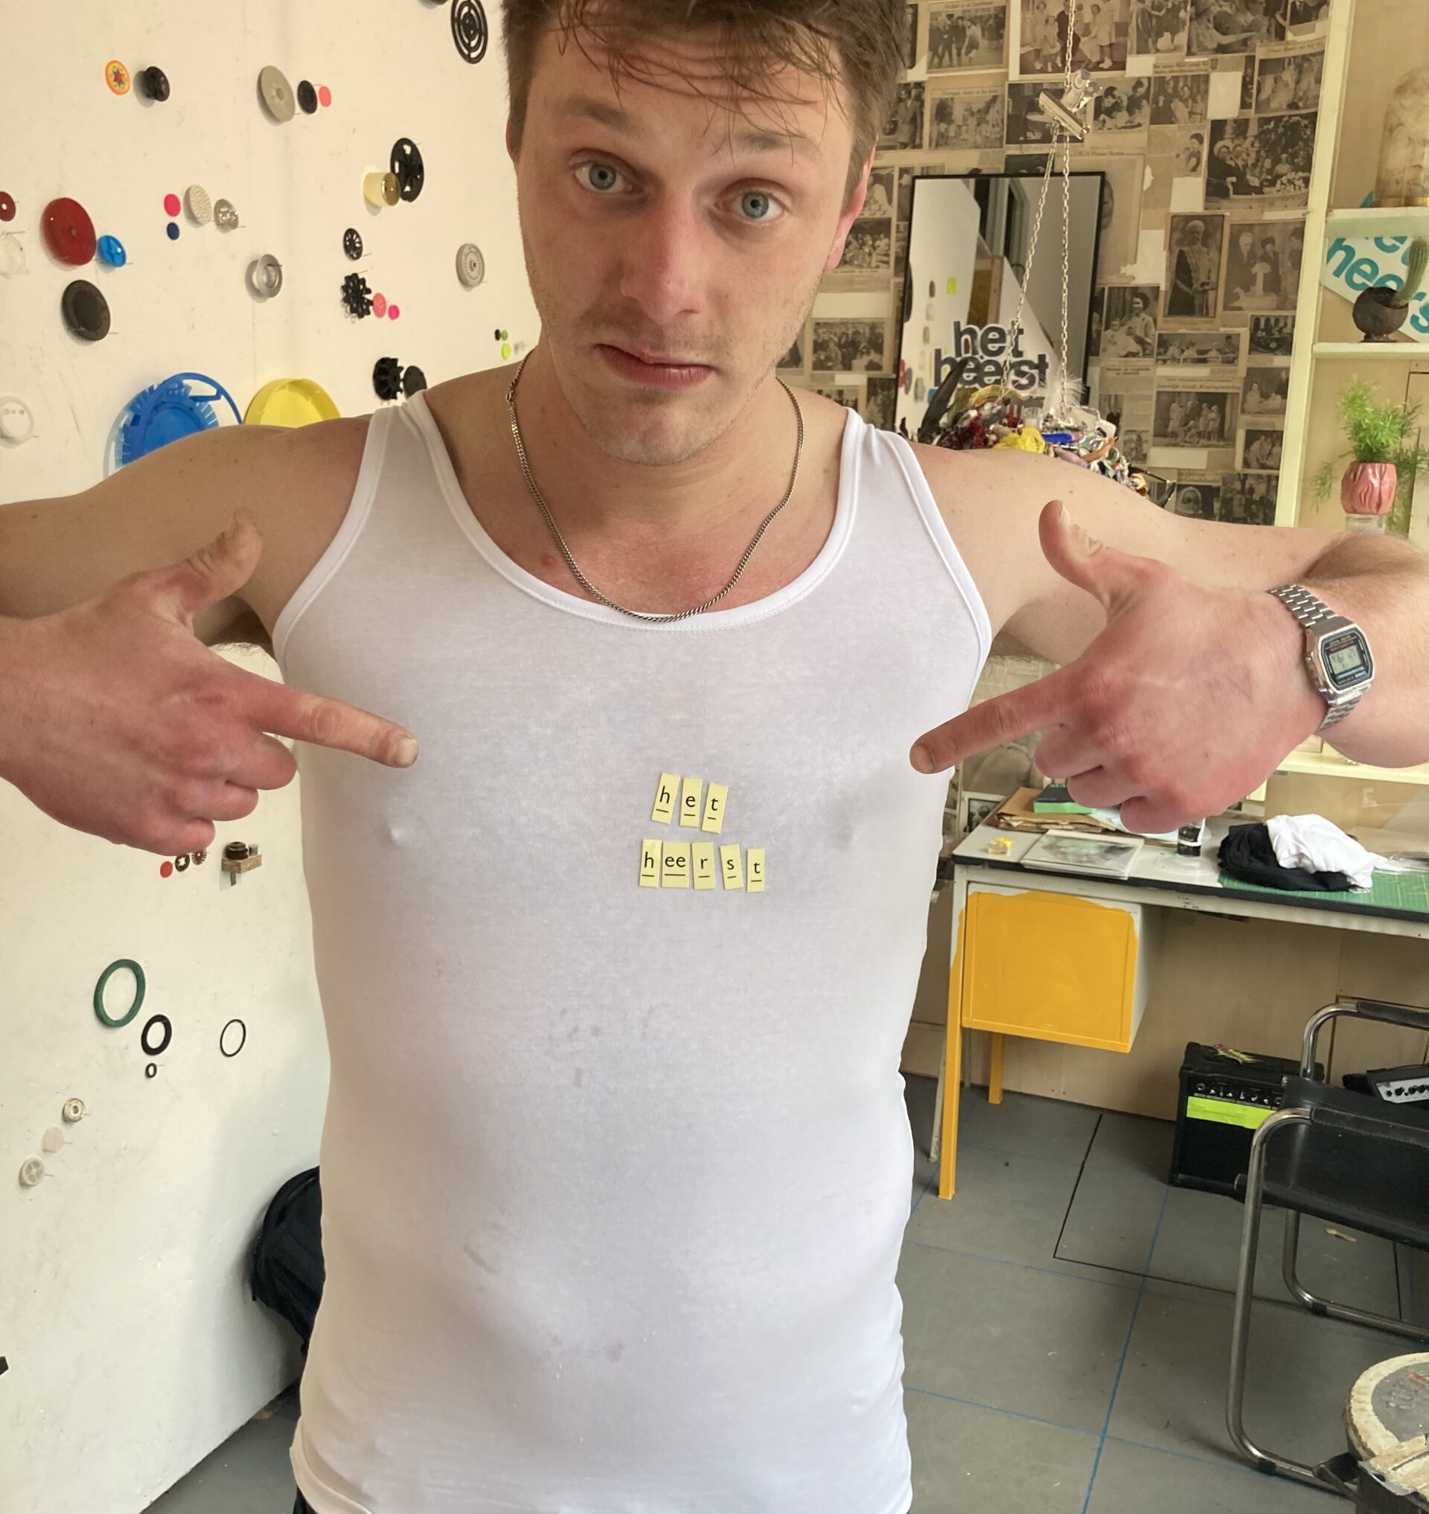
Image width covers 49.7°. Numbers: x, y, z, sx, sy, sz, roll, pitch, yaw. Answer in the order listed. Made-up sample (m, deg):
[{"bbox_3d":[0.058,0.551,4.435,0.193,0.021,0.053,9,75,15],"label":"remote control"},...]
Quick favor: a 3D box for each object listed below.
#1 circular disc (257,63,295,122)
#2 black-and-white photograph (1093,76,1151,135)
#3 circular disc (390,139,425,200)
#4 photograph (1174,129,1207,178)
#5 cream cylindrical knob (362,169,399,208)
[{"bbox_3d":[-0.645,-0.977,2.268,0.015,0.082,0.082,6,11,21],"label":"circular disc"},{"bbox_3d":[0.914,-1.461,3.458,0.120,0.115,0.004,6,12,21],"label":"black-and-white photograph"},{"bbox_3d":[-0.520,-0.997,2.615,0.016,0.103,0.103,6,11,21],"label":"circular disc"},{"bbox_3d":[1.056,-1.343,3.422,0.057,0.102,0.004,6,12,21],"label":"photograph"},{"bbox_3d":[-0.545,-0.933,2.533,0.036,0.055,0.055,6,12,21],"label":"cream cylindrical knob"}]

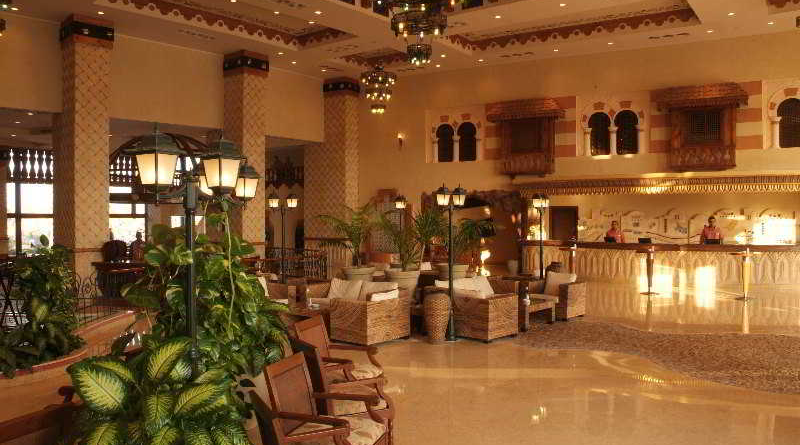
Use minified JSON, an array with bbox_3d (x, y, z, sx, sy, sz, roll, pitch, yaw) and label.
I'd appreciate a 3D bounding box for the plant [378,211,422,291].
[{"bbox_3d":[0.039,0.704,9.400,0.870,1.750,0.870,0,1,0],"label":"plant"}]

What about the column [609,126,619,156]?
[{"bbox_3d":[5.813,-2.233,16.350,0.250,0.820,0.250,0,1,29],"label":"column"}]

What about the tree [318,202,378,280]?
[{"bbox_3d":[-0.739,0.611,10.200,1.100,1.850,1.100,0,1,0],"label":"tree"}]

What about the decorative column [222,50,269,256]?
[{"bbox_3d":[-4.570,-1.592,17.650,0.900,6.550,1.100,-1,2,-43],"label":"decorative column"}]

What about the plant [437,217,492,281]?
[{"bbox_3d":[1.382,0.806,12.870,1.170,1.833,1.073,0,1,0],"label":"plant"}]

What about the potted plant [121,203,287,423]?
[{"bbox_3d":[-1.289,0.786,4.000,0.980,1.700,0.920,0,1,-17],"label":"potted plant"}]

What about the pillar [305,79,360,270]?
[{"bbox_3d":[-2.104,-1.340,18.720,1.657,6.143,0.663,1,1,42],"label":"pillar"}]

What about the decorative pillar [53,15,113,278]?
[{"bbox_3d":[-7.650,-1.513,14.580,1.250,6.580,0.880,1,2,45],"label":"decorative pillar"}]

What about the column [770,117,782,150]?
[{"bbox_3d":[9.568,-2.288,15.268,0.260,0.810,0.240,1,1,27],"label":"column"}]

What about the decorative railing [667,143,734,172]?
[{"bbox_3d":[7.023,-1.509,13.943,1.414,0.663,0.341,0,1,26],"label":"decorative railing"}]

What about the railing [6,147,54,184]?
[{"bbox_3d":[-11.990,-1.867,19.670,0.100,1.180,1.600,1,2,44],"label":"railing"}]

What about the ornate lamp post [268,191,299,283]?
[{"bbox_3d":[-2.342,0.559,12.041,0.624,2.359,0.273,0,1,-30],"label":"ornate lamp post"}]

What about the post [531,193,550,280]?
[{"bbox_3d":[2.803,0.584,11.895,0.292,2.321,0.585,0,1,31],"label":"post"}]

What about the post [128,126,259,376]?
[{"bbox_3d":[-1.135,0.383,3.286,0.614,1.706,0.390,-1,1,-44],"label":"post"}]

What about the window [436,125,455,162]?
[{"bbox_3d":[1.421,-2.498,18.750,0.620,1.200,0.200,0,1,29],"label":"window"}]

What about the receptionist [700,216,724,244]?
[{"bbox_3d":[7.910,0.709,15.200,0.500,1.720,0.320,0,1,27],"label":"receptionist"}]

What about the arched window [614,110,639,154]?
[{"bbox_3d":[5.627,-2.261,14.918,0.566,1.102,0.195,0,1,26],"label":"arched window"}]

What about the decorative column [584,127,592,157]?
[{"bbox_3d":[5.459,-2.317,17.392,0.250,0.820,0.230,1,1,27],"label":"decorative column"}]

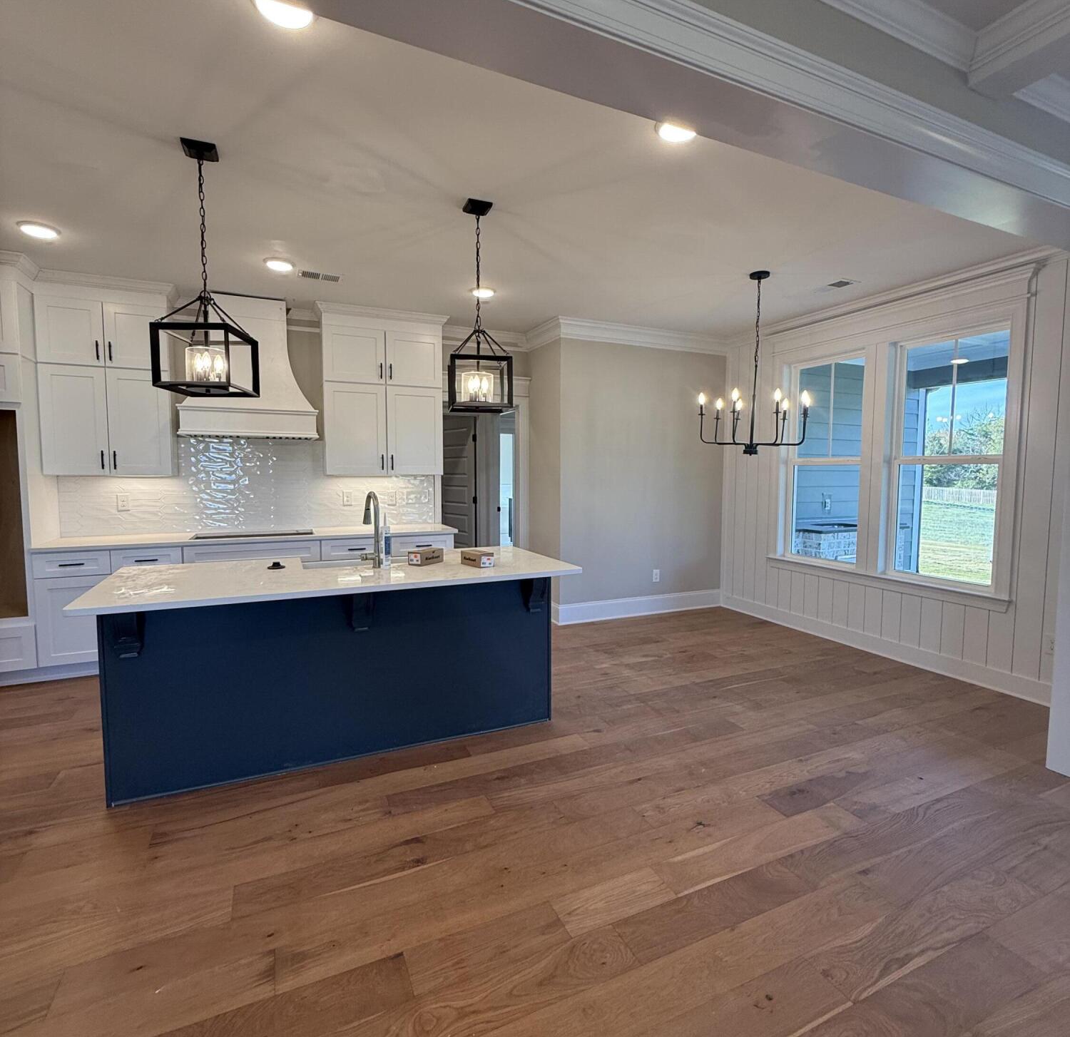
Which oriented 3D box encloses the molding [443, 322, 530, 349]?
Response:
[{"bbox_3d":[-0.483,-1.704,5.478,0.930,0.148,0.095,-2,5,-25],"label":"molding"}]

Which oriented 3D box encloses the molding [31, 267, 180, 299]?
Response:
[{"bbox_3d":[-2.974,-1.627,3.988,0.835,0.074,0.075,-2,5,-25],"label":"molding"}]

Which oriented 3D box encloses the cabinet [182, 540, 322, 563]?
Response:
[{"bbox_3d":[-2.216,0.594,4.616,0.928,0.878,0.604,-2,5,-25],"label":"cabinet"}]

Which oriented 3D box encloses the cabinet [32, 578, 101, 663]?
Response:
[{"bbox_3d":[-3.189,0.662,4.125,0.415,0.595,0.615,-2,5,-25],"label":"cabinet"}]

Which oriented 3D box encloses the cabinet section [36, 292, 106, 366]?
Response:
[{"bbox_3d":[-3.283,-1.302,4.144,0.375,0.445,0.310,-2,5,-25],"label":"cabinet section"}]

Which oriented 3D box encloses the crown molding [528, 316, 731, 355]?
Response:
[{"bbox_3d":[0.942,-1.721,5.719,1.960,0.145,0.775,-2,5,-25],"label":"crown molding"}]

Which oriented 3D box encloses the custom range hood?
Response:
[{"bbox_3d":[-2.229,-1.162,4.511,0.936,1.045,0.510,-2,5,-25],"label":"custom range hood"}]

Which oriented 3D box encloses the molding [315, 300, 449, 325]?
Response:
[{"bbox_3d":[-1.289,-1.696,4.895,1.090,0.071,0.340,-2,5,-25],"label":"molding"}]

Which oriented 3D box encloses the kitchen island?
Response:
[{"bbox_3d":[-0.919,0.710,2.974,2.132,0.914,0.933,-2,5,-25],"label":"kitchen island"}]

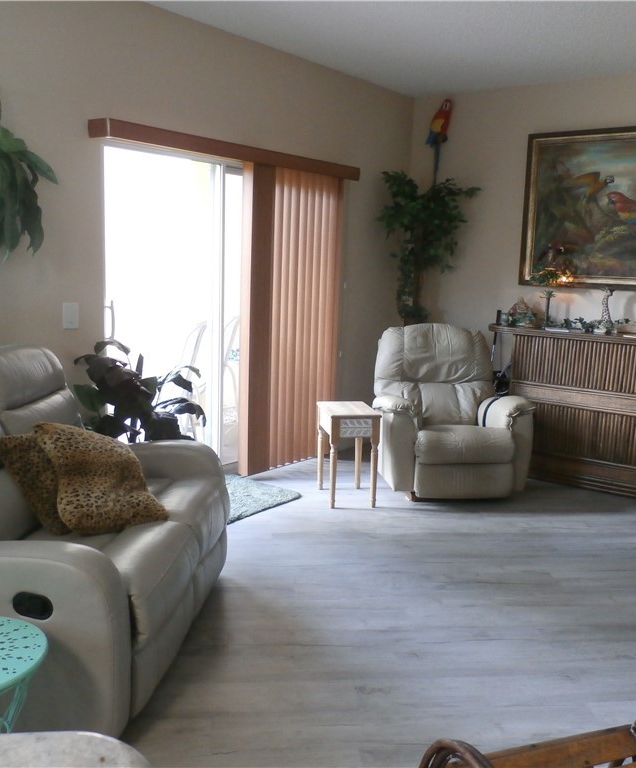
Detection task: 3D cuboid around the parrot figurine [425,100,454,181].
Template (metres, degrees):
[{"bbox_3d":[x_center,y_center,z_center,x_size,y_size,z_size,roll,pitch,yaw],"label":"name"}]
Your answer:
[{"bbox_3d":[0.932,-1.856,5.671,0.200,0.680,0.190,1,9,-5],"label":"parrot figurine"}]

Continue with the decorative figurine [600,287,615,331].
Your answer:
[{"bbox_3d":[1.885,-0.490,4.783,0.090,0.325,0.110,-1,10,-15],"label":"decorative figurine"}]

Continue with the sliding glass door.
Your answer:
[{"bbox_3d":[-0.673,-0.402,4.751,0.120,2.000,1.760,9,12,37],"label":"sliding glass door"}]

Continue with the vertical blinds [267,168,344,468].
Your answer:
[{"bbox_3d":[-0.079,-0.444,5.131,0.100,2.030,0.720,10,12,39],"label":"vertical blinds"}]

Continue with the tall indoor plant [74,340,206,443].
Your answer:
[{"bbox_3d":[-0.913,0.284,3.811,0.630,0.970,0.550,0,9,-14],"label":"tall indoor plant"}]

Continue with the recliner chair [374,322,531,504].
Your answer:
[{"bbox_3d":[0.809,0.135,4.813,0.960,1.020,0.940,1,10,-8],"label":"recliner chair"}]

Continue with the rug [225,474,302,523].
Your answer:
[{"bbox_3d":[-0.677,0.688,4.258,0.670,0.020,1.030,9,12,37],"label":"rug"}]

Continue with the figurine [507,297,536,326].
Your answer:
[{"bbox_3d":[1.403,-0.495,5.072,0.205,0.210,0.150,7,10,26],"label":"figurine"}]

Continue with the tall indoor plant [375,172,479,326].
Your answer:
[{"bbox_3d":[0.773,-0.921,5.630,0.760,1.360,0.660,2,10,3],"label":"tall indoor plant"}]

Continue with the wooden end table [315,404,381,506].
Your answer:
[{"bbox_3d":[0.178,0.425,4.499,0.300,0.550,0.430,0,9,-11],"label":"wooden end table"}]

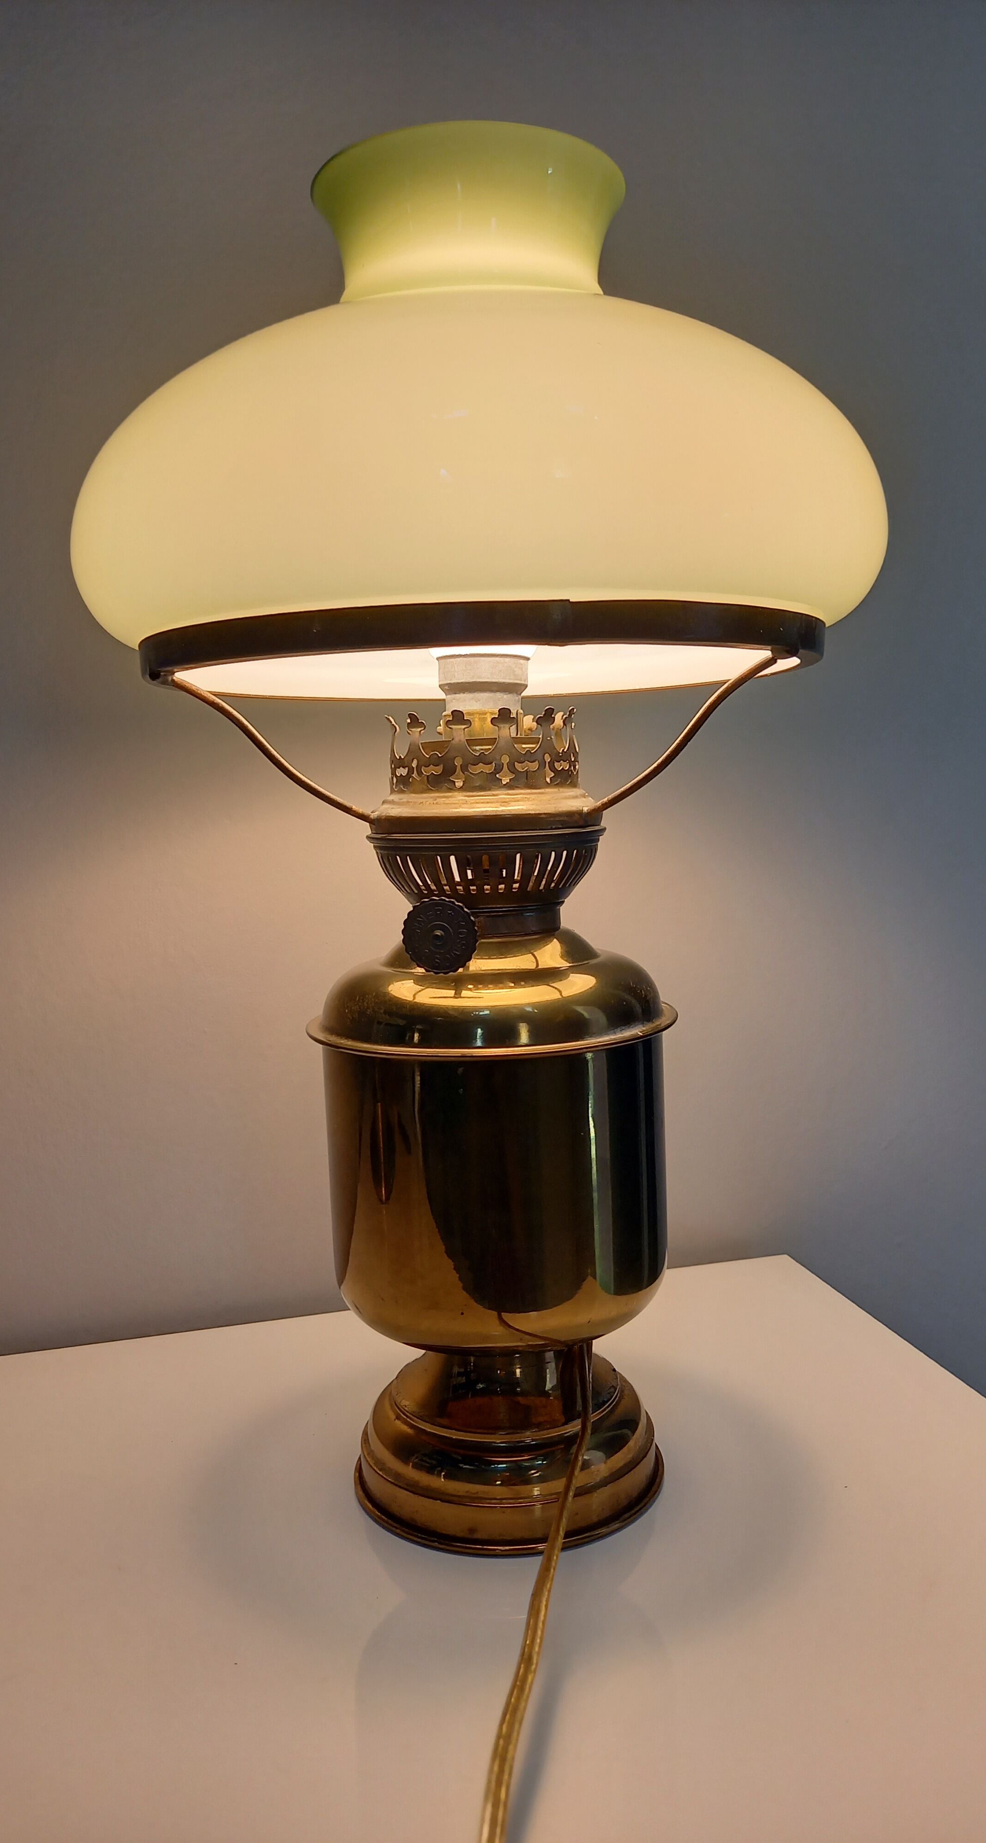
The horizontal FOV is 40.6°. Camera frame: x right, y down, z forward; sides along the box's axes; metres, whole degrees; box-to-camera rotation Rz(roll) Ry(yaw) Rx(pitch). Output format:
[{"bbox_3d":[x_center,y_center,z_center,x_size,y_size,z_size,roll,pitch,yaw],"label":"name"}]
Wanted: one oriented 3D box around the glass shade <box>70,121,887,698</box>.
[{"bbox_3d":[-0.005,-0.146,0.408,0.242,0.144,0.242,-2,6,0],"label":"glass shade"}]

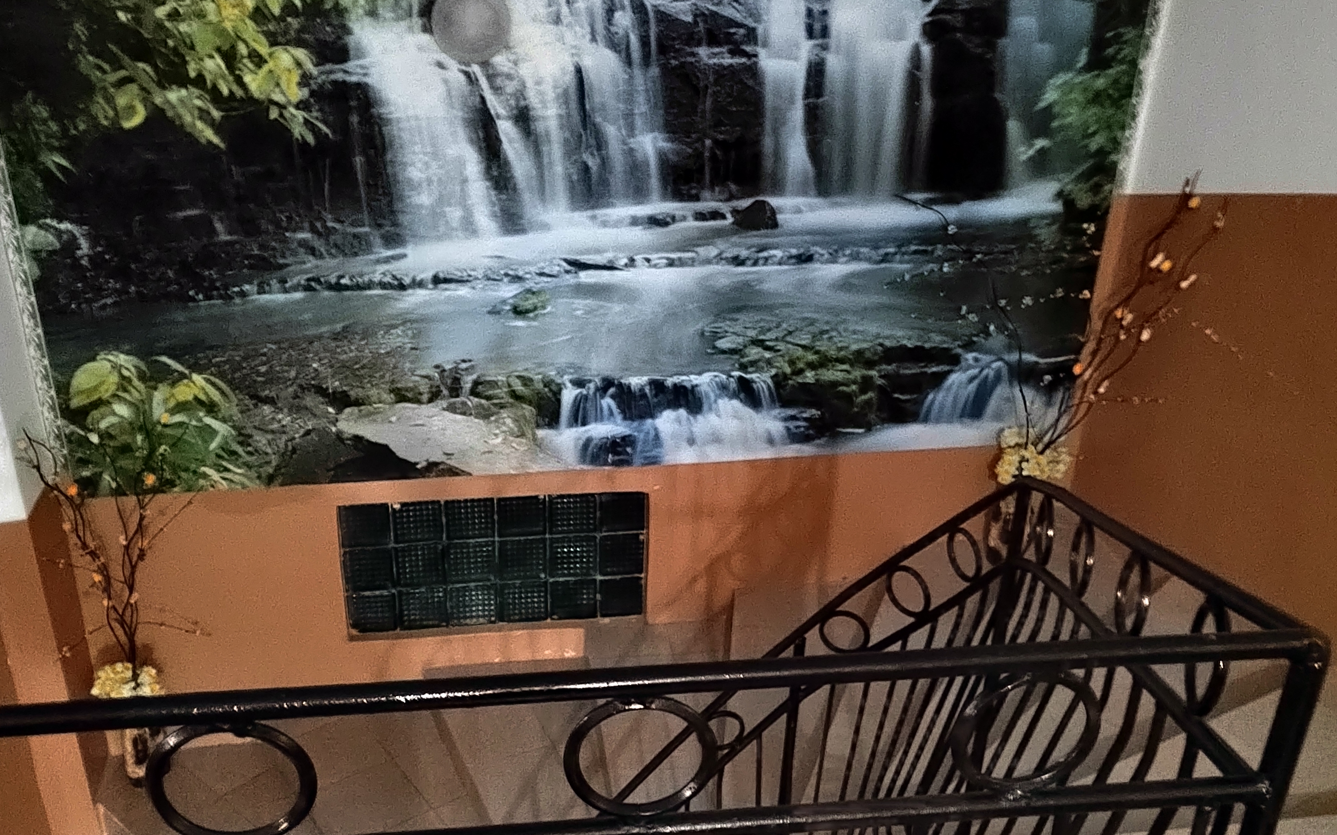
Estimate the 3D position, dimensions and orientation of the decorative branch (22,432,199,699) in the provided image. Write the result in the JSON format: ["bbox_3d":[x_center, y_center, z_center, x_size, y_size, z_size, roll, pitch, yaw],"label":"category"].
[{"bbox_3d":[-1.970,0.528,4.279,0.530,1.080,0.380,-3,27,-7],"label":"decorative branch"}]

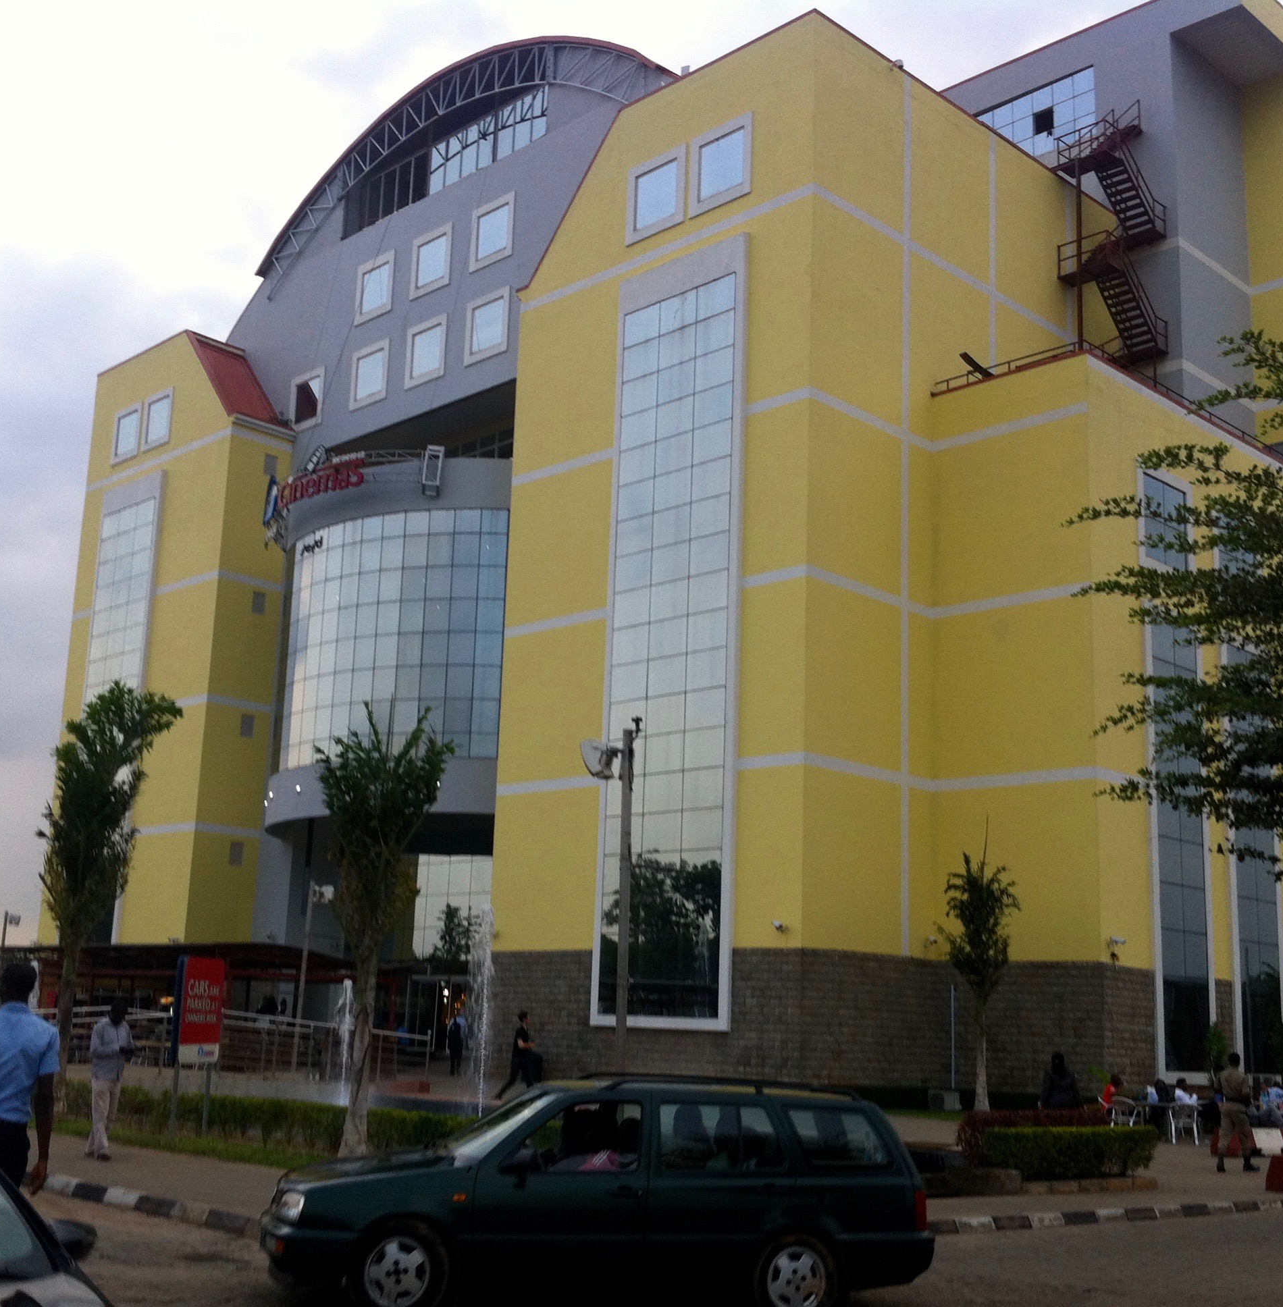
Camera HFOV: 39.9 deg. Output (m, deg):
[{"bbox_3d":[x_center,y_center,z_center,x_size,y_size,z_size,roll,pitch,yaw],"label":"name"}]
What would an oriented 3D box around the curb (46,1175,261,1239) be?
[{"bbox_3d":[-4.507,4.982,16.089,0.180,0.130,4.189,13,-17,-40],"label":"curb"}]

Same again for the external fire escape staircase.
[{"bbox_3d":[15.994,-14.491,60.120,3.720,10.490,2.067,13,-17,-42],"label":"external fire escape staircase"}]

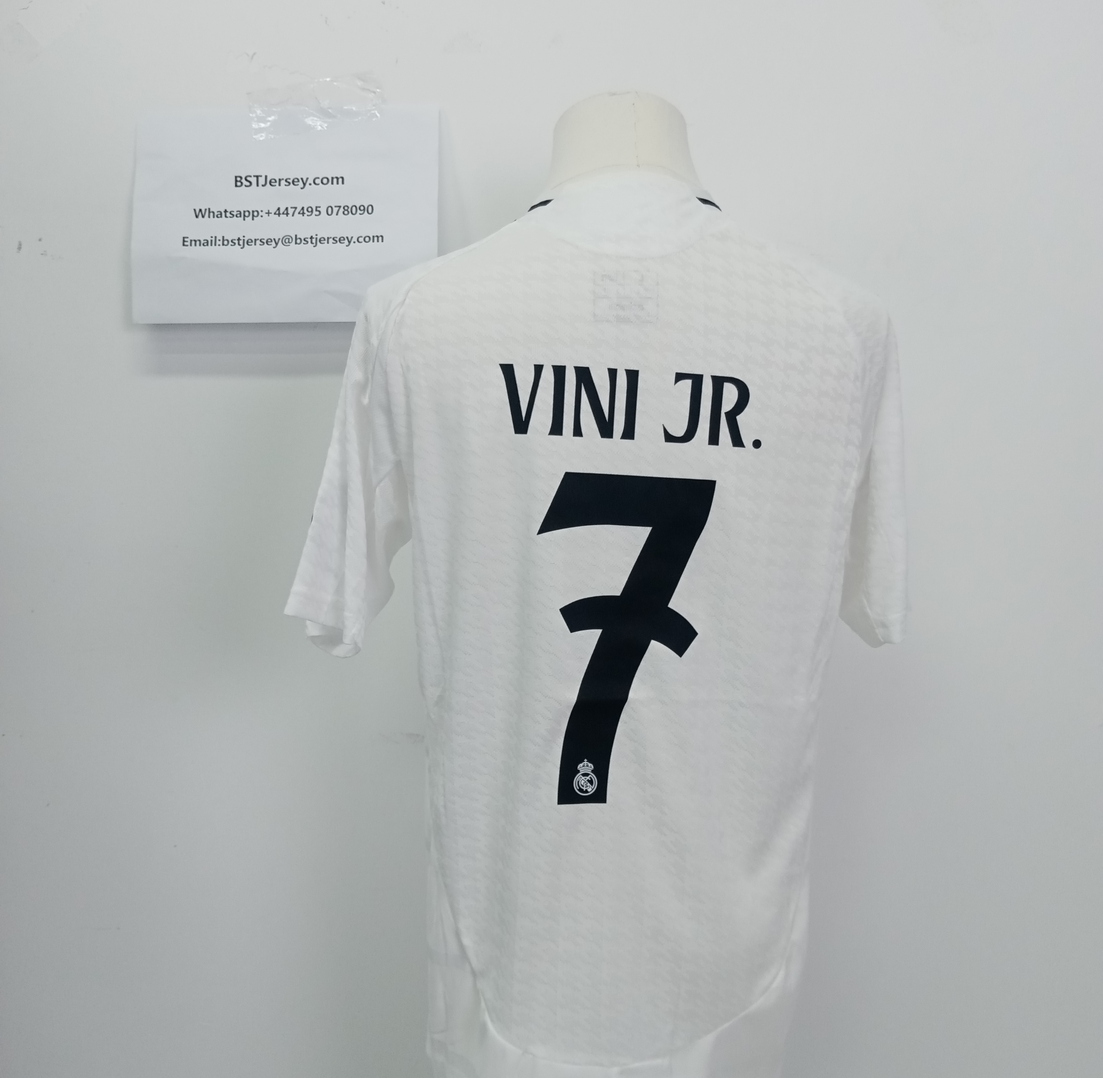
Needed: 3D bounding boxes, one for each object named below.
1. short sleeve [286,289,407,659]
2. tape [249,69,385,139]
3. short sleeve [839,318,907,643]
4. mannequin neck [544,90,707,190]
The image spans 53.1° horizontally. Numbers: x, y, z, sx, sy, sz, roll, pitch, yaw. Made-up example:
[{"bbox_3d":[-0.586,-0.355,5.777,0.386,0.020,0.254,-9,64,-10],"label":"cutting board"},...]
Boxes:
[{"bbox_3d":[-0.170,-0.053,0.918,0.112,0.292,0.145,1,0,-9],"label":"short sleeve"},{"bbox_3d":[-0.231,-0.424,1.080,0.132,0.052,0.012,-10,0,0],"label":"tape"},{"bbox_3d":[0.281,-0.050,0.965,0.085,0.288,0.145,1,0,-9],"label":"short sleeve"},{"bbox_3d":[0.060,-0.322,0.930,0.130,0.088,0.125,2,0,-10],"label":"mannequin neck"}]

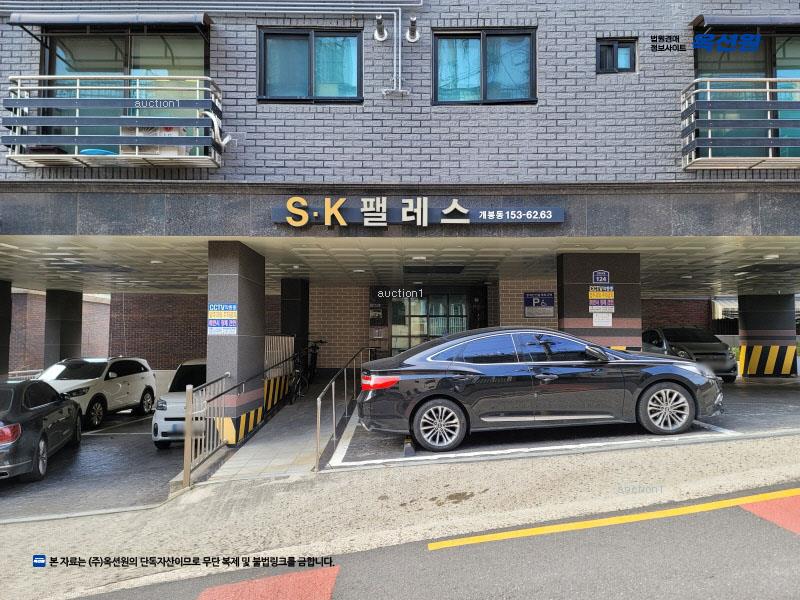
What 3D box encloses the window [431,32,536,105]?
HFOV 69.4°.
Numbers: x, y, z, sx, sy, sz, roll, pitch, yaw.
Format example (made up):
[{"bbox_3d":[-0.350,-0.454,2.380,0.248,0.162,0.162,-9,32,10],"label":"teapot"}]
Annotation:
[{"bbox_3d":[1.242,-3.386,8.466,1.509,1.127,0.120,0,-4,0],"label":"window"}]

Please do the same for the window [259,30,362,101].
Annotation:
[{"bbox_3d":[-1.300,-3.411,8.468,1.524,1.108,0.120,0,-4,0],"label":"window"}]

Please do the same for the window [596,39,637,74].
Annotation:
[{"bbox_3d":[3.156,-3.544,8.476,0.587,0.540,0.120,0,-4,0],"label":"window"}]

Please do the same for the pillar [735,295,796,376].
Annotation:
[{"bbox_3d":[11.254,1.091,17.692,1.499,2.474,0.450,0,-4,0],"label":"pillar"}]

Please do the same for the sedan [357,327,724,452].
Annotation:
[{"bbox_3d":[1.835,1.121,8.190,4.920,1.470,1.860,-4,-3,1],"label":"sedan"}]

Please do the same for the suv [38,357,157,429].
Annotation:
[{"bbox_3d":[-8.270,2.400,15.550,1.890,1.690,4.780,0,-4,0],"label":"suv"}]

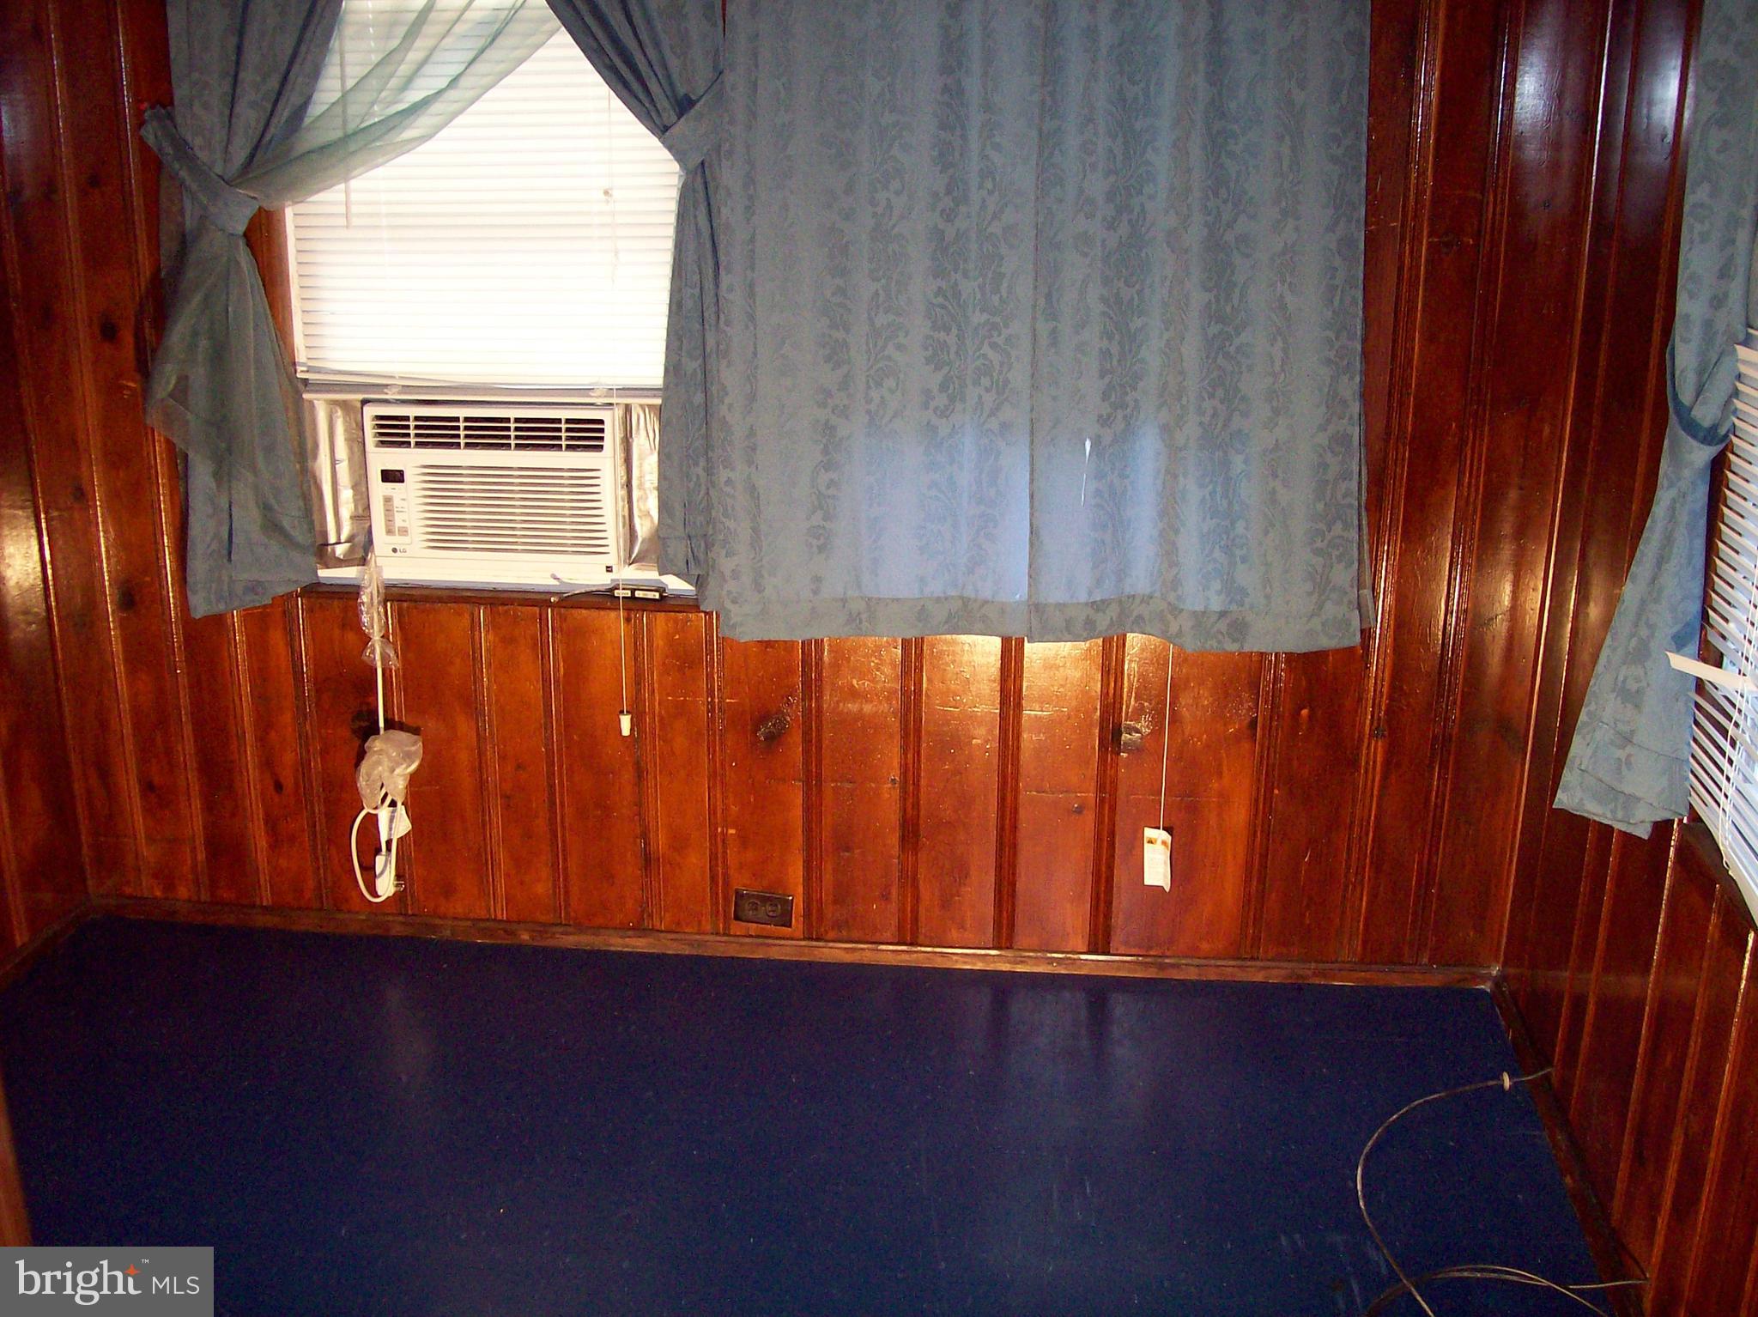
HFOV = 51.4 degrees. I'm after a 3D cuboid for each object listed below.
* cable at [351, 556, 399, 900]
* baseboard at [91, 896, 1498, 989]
[{"bbox_3d":[-0.976,0.148,3.474,0.095,0.673,0.070,2,17,6],"label":"cable"},{"bbox_3d":[-0.220,0.557,3.583,2.792,0.038,0.020,2,17,6],"label":"baseboard"}]

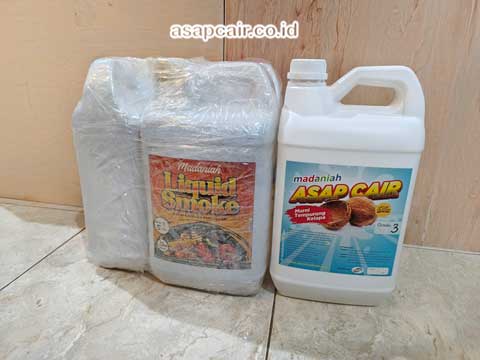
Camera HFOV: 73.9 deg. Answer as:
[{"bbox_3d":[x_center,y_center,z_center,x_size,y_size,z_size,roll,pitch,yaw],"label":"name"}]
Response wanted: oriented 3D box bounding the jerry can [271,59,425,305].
[{"bbox_3d":[0.141,0.001,0.460,0.175,0.326,0.133,4,19,8],"label":"jerry can"}]

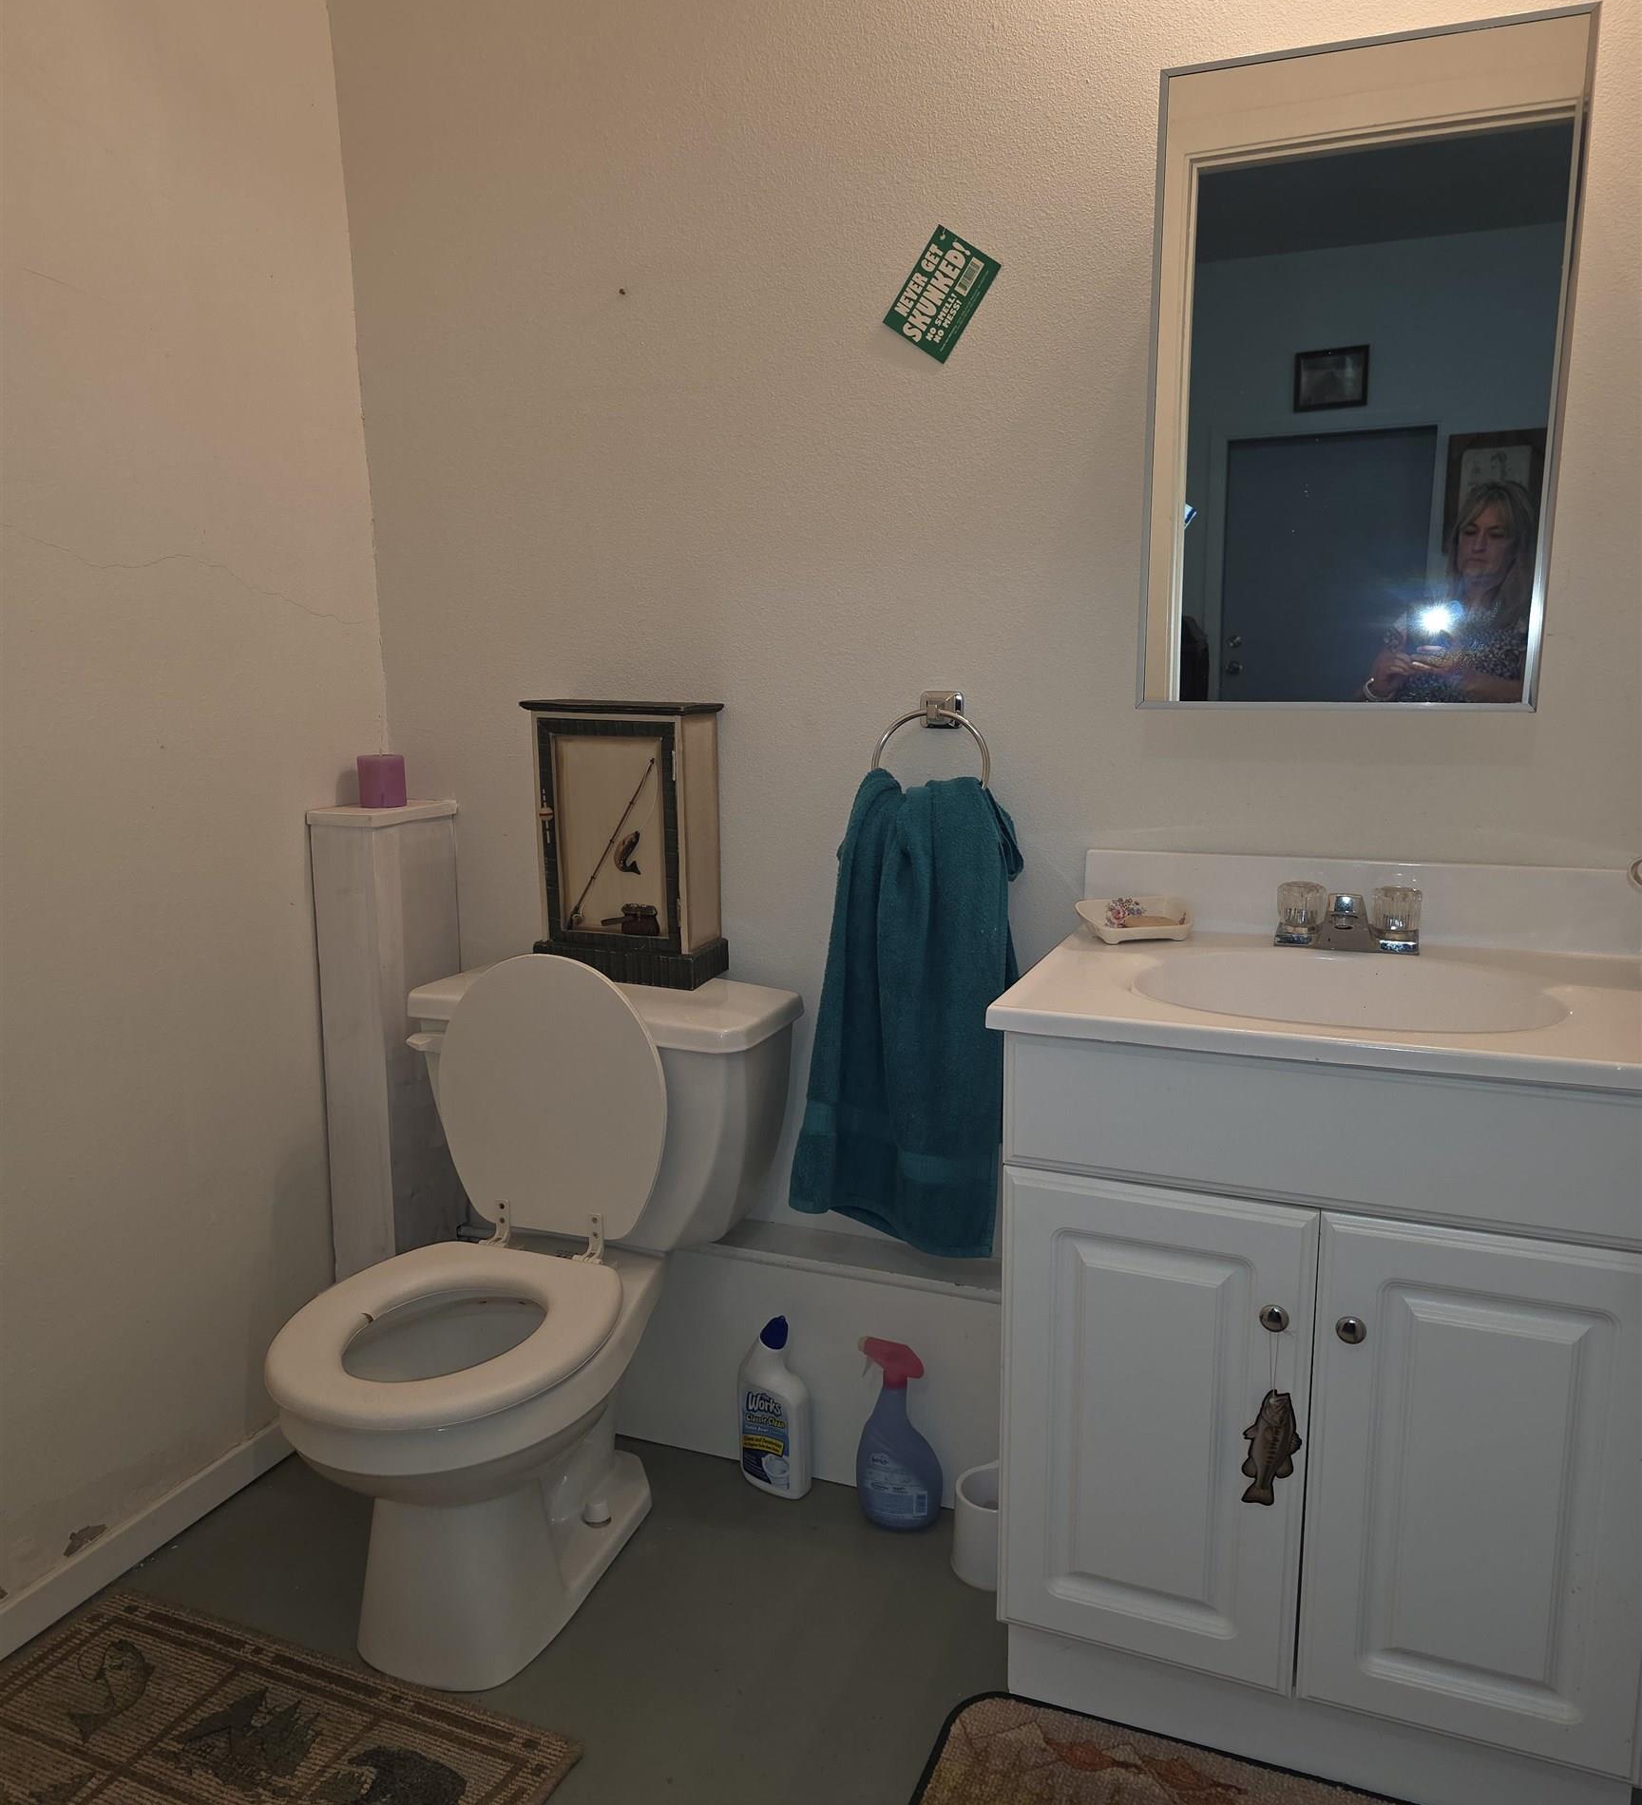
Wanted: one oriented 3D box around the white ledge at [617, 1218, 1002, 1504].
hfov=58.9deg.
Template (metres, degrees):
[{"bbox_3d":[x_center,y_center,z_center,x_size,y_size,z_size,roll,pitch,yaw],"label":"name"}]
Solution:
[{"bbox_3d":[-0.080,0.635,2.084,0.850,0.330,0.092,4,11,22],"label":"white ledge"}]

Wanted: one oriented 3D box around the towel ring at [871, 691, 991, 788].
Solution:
[{"bbox_3d":[0.142,-0.177,1.858,0.156,0.180,0.062,4,11,22],"label":"towel ring"}]

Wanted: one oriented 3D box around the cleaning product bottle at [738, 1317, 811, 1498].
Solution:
[{"bbox_3d":[-0.063,0.689,2.006,0.096,0.250,0.056,6,12,34],"label":"cleaning product bottle"}]

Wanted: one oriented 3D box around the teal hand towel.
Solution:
[{"bbox_3d":[0.106,0.137,1.908,0.295,0.630,0.095,4,11,22],"label":"teal hand towel"}]

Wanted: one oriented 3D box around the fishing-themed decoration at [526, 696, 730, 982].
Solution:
[{"bbox_3d":[-0.267,-0.084,1.999,0.250,0.376,0.125,4,11,22],"label":"fishing-themed decoration"}]

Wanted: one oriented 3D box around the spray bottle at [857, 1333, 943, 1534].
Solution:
[{"bbox_3d":[0.106,0.697,1.931,0.106,0.258,0.067,2,10,15],"label":"spray bottle"}]

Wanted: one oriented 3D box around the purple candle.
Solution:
[{"bbox_3d":[-0.644,-0.174,2.130,0.067,0.071,0.067,4,11,22],"label":"purple candle"}]

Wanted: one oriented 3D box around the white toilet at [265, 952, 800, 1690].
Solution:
[{"bbox_3d":[-0.378,0.464,1.776,0.490,0.780,0.690,4,11,22],"label":"white toilet"}]

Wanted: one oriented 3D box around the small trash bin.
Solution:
[{"bbox_3d":[0.231,0.785,1.849,0.130,0.112,0.130,4,11,22],"label":"small trash bin"}]

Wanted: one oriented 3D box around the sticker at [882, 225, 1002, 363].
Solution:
[{"bbox_3d":[0.146,-0.745,1.782,0.096,0.131,0.006,39,22,12],"label":"sticker"}]

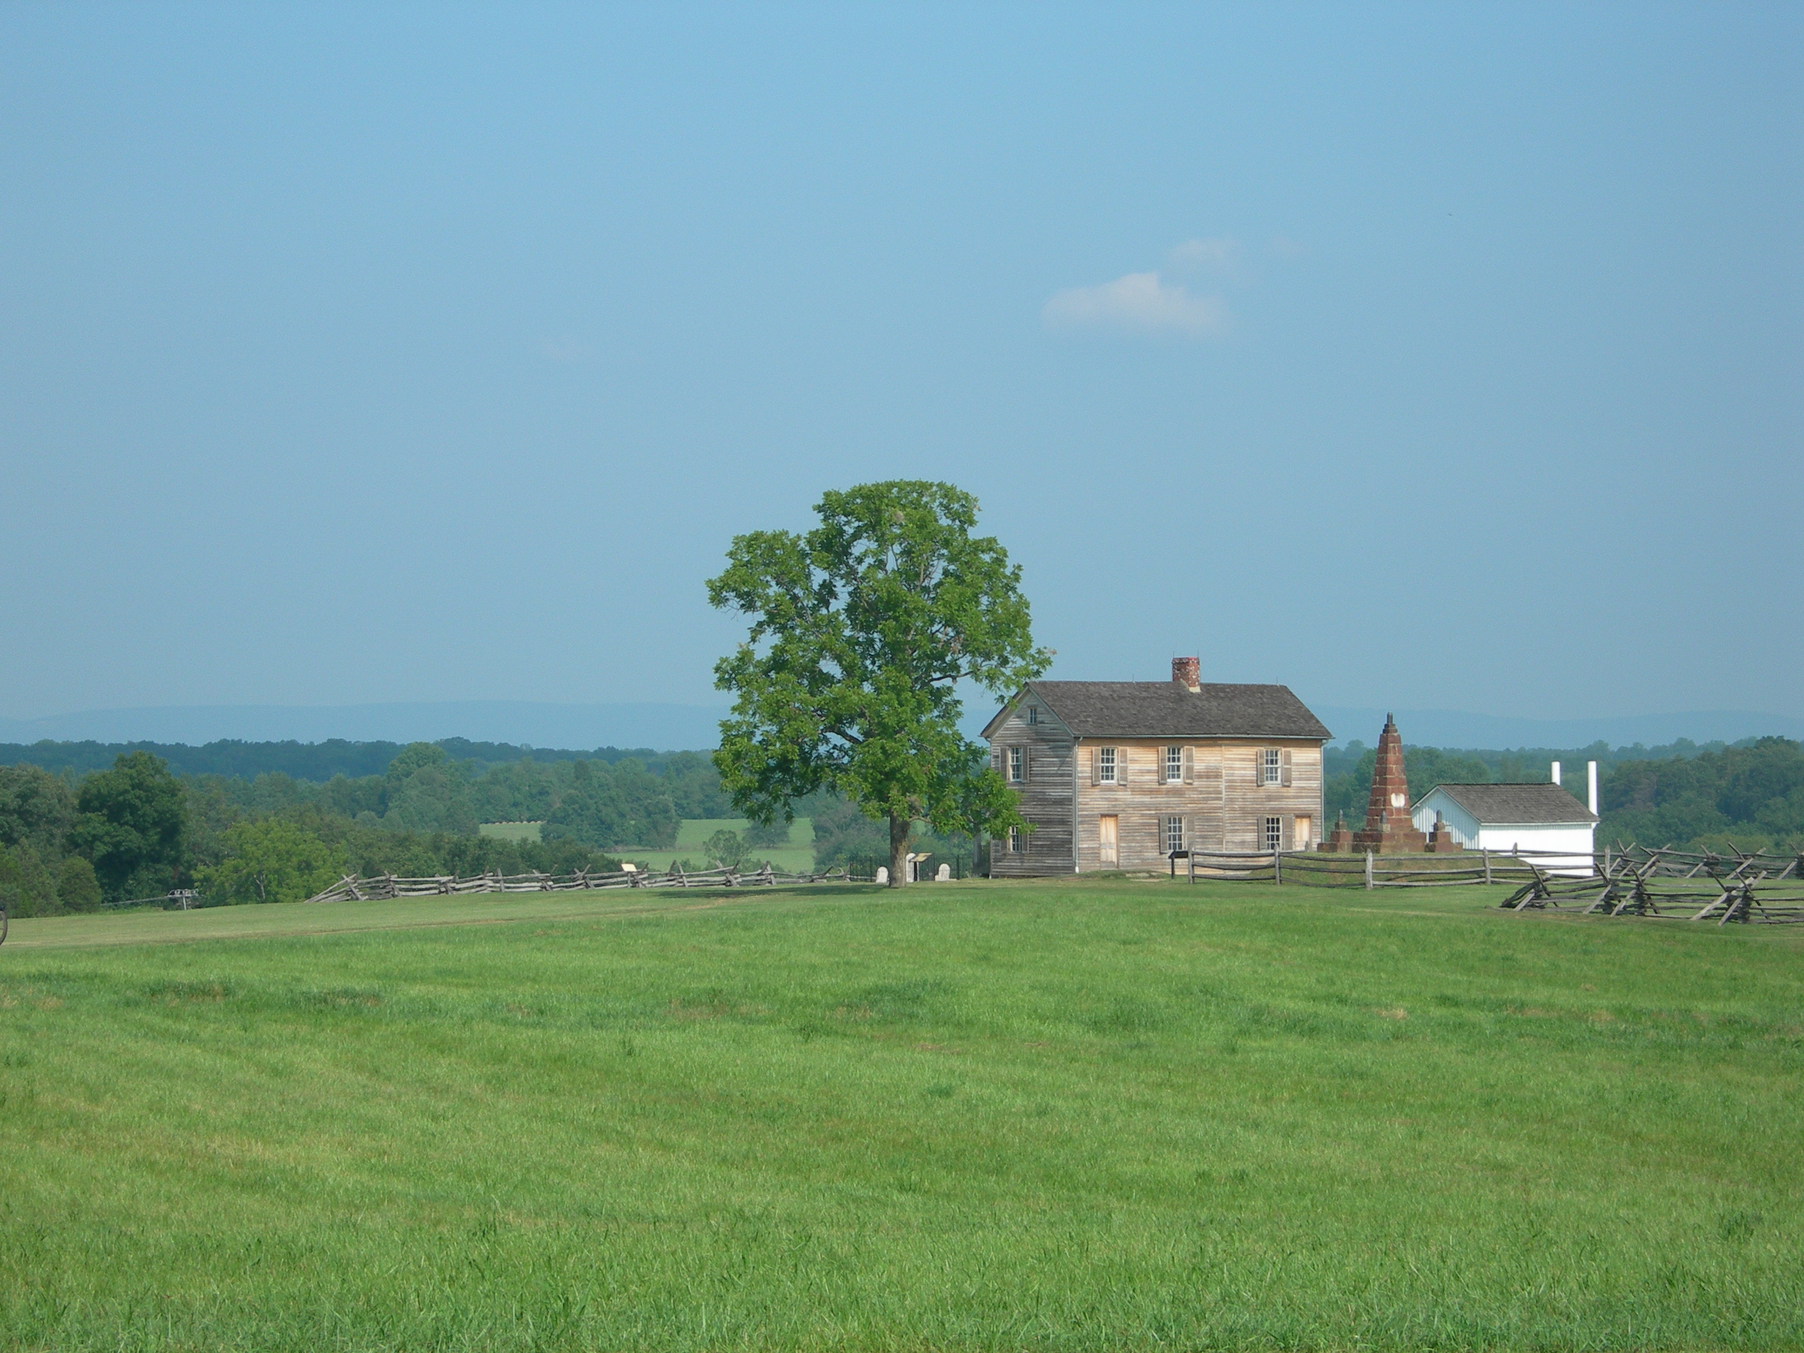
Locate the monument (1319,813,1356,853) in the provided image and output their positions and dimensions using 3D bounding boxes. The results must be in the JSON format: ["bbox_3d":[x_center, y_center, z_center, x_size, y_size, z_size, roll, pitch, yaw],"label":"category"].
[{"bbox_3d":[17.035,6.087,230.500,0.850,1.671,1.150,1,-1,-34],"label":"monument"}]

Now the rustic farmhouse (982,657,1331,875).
[{"bbox_3d":[10.360,3.594,238.346,13.110,8.729,6.316,1,-1,-35],"label":"rustic farmhouse"}]

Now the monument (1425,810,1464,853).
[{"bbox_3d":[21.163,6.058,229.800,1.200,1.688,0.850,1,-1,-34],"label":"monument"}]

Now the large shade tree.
[{"bbox_3d":[-0.877,0.239,222.000,12.900,15.302,12.400,0,-1,0],"label":"large shade tree"}]

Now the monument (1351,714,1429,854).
[{"bbox_3d":[19.073,4.197,230.000,2.100,5.477,2.100,1,-1,-34],"label":"monument"}]

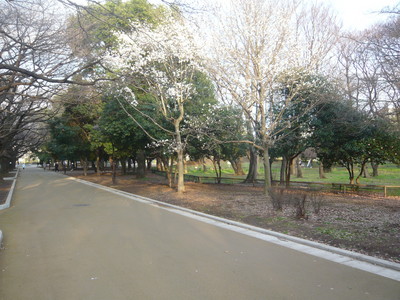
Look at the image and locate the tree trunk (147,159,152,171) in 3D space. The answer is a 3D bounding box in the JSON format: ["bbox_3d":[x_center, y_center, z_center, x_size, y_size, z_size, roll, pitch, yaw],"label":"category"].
[{"bbox_3d":[-8.586,2.465,55.000,0.850,2.040,0.850,0,-2,0],"label":"tree trunk"}]

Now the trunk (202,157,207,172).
[{"bbox_3d":[0.668,2.151,48.000,0.550,2.374,0.550,0,-2,0],"label":"trunk"}]

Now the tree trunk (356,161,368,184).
[{"bbox_3d":[11.242,1.557,22.595,0.761,1.660,0.457,0,-2,0],"label":"tree trunk"}]

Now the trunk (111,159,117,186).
[{"bbox_3d":[-5.936,1.475,22.200,0.330,1.784,0.330,0,-2,0],"label":"trunk"}]

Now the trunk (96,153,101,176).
[{"bbox_3d":[-11.543,1.622,37.007,0.409,2.673,0.409,0,-2,0],"label":"trunk"}]

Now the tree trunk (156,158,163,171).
[{"bbox_3d":[-6.510,2.331,52.000,0.850,1.929,0.800,0,-2,0],"label":"tree trunk"}]

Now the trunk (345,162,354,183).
[{"bbox_3d":[10.306,1.620,22.300,0.600,1.517,0.500,0,-2,0],"label":"trunk"}]

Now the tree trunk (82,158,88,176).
[{"bbox_3d":[-12.924,1.953,36.779,0.564,1.987,0.564,0,-2,0],"label":"tree trunk"}]

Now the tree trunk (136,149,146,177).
[{"bbox_3d":[-5.703,1.400,31.958,0.926,2.700,0.926,0,-2,0],"label":"tree trunk"}]

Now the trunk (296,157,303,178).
[{"bbox_3d":[9.699,1.692,31.780,0.536,2.115,0.509,0,-2,0],"label":"trunk"}]

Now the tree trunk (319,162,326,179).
[{"bbox_3d":[11.739,1.964,31.000,0.650,1.533,0.620,0,-2,0],"label":"tree trunk"}]

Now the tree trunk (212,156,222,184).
[{"bbox_3d":[1.233,1.431,23.016,0.634,1.945,0.444,0,-2,0],"label":"tree trunk"}]

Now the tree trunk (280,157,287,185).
[{"bbox_3d":[5.627,1.381,21.800,0.360,1.887,0.360,0,-2,0],"label":"tree trunk"}]

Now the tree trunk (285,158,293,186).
[{"bbox_3d":[5.606,1.363,20.679,0.443,1.900,0.377,0,-2,0],"label":"tree trunk"}]

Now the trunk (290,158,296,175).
[{"bbox_3d":[11.561,2.040,40.000,0.680,1.978,0.680,0,-2,0],"label":"trunk"}]

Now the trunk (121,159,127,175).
[{"bbox_3d":[-9.491,2.073,40.423,0.620,2.035,0.620,0,-2,0],"label":"trunk"}]

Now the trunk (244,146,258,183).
[{"bbox_3d":[3.924,1.106,25.055,1.029,2.743,0.874,0,-2,0],"label":"trunk"}]

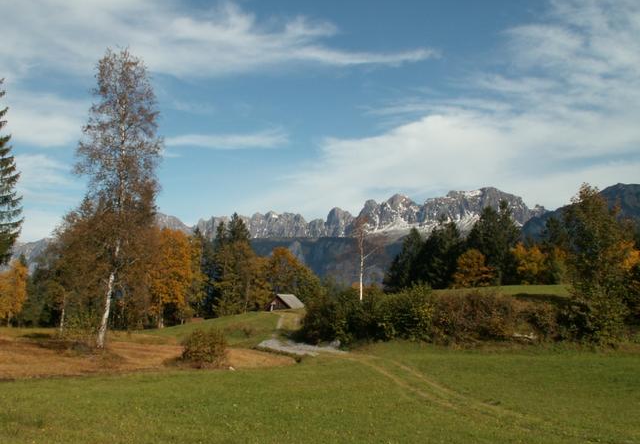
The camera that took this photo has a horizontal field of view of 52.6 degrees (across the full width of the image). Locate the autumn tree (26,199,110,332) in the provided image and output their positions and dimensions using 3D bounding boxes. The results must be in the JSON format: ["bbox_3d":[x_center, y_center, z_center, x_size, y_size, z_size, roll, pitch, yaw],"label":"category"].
[{"bbox_3d":[-20.987,3.570,54.000,7.010,11.160,7.010,0,-6,0],"label":"autumn tree"}]

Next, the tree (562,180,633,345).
[{"bbox_3d":[22.810,3.358,53.000,5.850,12.860,5.850,0,-5,0],"label":"tree"}]

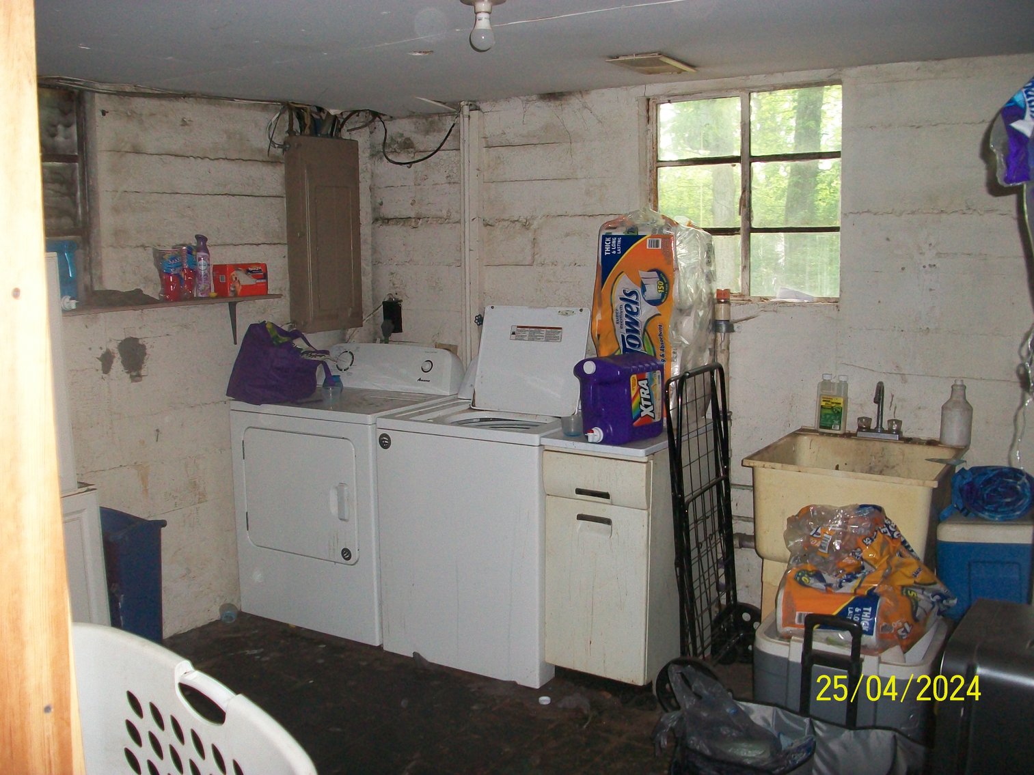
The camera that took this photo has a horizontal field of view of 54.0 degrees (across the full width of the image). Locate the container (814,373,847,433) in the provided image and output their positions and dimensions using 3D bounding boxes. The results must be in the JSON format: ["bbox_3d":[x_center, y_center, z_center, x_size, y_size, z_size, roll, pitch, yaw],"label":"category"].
[{"bbox_3d":[1.145,0.055,3.682,0.096,0.215,0.058,6,11,38],"label":"container"}]

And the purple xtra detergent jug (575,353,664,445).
[{"bbox_3d":[0.342,0.039,3.430,0.150,0.275,0.290,8,12,42],"label":"purple xtra detergent jug"}]

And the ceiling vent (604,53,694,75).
[{"bbox_3d":[0.462,-1.095,3.442,0.195,0.035,0.360,5,10,31],"label":"ceiling vent"}]

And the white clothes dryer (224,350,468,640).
[{"bbox_3d":[-0.684,0.400,4.343,0.737,1.086,0.690,5,10,30],"label":"white clothes dryer"}]

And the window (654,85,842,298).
[{"bbox_3d":[0.865,-0.741,3.935,0.770,0.785,0.070,5,10,31],"label":"window"}]

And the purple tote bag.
[{"bbox_3d":[-0.982,-0.096,4.175,0.360,0.300,0.250,0,9,0],"label":"purple tote bag"}]

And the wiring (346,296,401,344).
[{"bbox_3d":[-0.659,-0.319,4.775,0.190,0.220,0.180,5,10,31],"label":"wiring"}]

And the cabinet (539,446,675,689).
[{"bbox_3d":[0.405,0.604,3.686,0.383,0.870,0.605,5,10,30],"label":"cabinet"}]

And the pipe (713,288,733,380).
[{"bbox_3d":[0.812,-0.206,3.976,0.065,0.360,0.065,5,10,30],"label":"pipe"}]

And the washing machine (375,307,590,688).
[{"bbox_3d":[-0.050,0.344,3.861,0.695,1.285,0.690,5,10,31],"label":"washing machine"}]

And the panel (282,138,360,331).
[{"bbox_3d":[-0.860,-0.678,4.531,0.120,0.840,0.345,5,10,32],"label":"panel"}]

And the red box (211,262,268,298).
[{"bbox_3d":[-1.080,-0.423,3.979,0.085,0.122,0.207,5,10,31],"label":"red box"}]

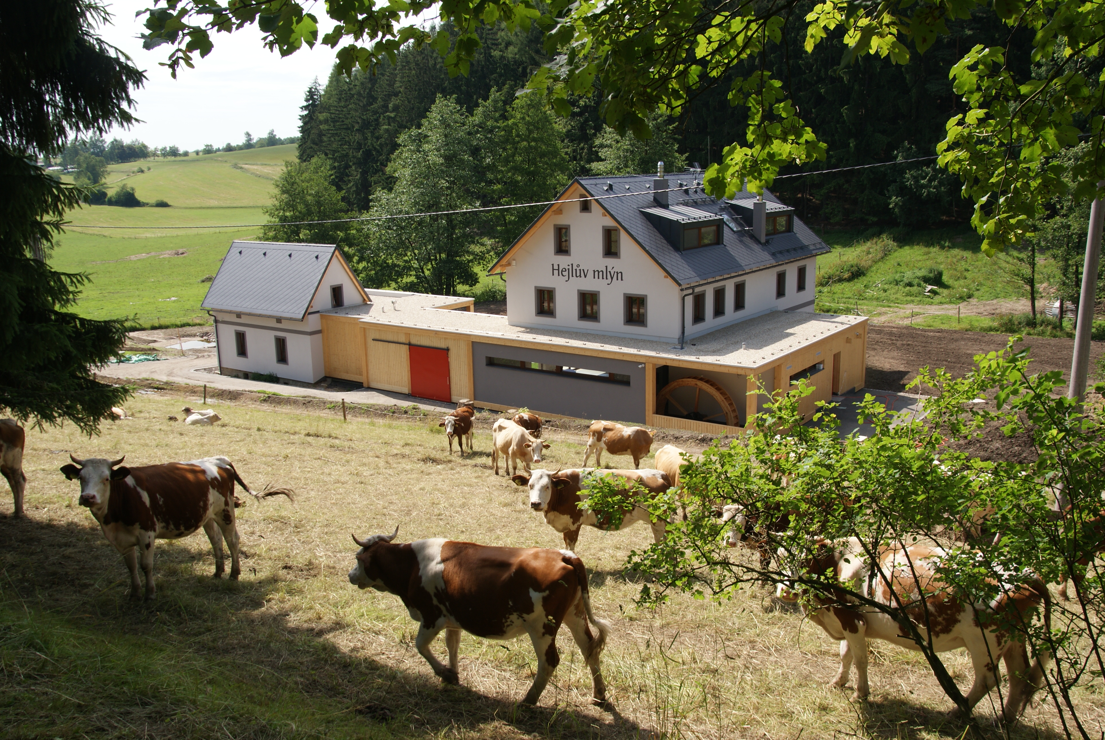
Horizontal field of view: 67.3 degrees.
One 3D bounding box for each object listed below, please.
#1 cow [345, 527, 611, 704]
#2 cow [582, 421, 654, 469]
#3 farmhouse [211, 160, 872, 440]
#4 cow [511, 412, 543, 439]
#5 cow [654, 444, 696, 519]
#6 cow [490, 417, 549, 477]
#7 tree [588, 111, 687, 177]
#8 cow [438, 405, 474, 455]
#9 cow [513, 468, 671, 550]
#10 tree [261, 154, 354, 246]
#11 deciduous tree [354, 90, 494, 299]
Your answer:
[{"bbox_3d":[-0.723,2.197,7.680,2.420,1.430,0.700,5,14,19],"label":"cow"},{"bbox_3d":[1.935,2.213,24.000,2.100,1.400,0.650,2,12,-10],"label":"cow"},{"bbox_3d":[-1.356,-5.888,50.177,37.760,11.680,21.520,8,16,37],"label":"farmhouse"},{"bbox_3d":[-0.747,1.946,25.200,0.680,1.400,2.100,5,7,27],"label":"cow"},{"bbox_3d":[2.688,2.412,16.400,0.680,1.420,2.200,-7,10,-24],"label":"cow"},{"bbox_3d":[-0.741,1.982,19.500,0.720,1.420,2.200,-7,10,-24],"label":"cow"},{"bbox_3d":[8.051,-16.707,79.761,9.400,15.983,9.400,-2,13,0],"label":"tree"},{"bbox_3d":[-2.848,1.783,25.000,0.650,1.400,2.200,2,6,14],"label":"cow"},{"bbox_3d":[0.649,2.242,12.350,2.250,1.450,0.700,0,11,-26],"label":"cow"},{"bbox_3d":[-25.239,-15.083,86.506,9.400,13.669,9.400,-2,13,0],"label":"tree"},{"bbox_3d":[-11.031,-14.763,73.961,11.500,17.795,11.500,-2,13,0],"label":"deciduous tree"}]

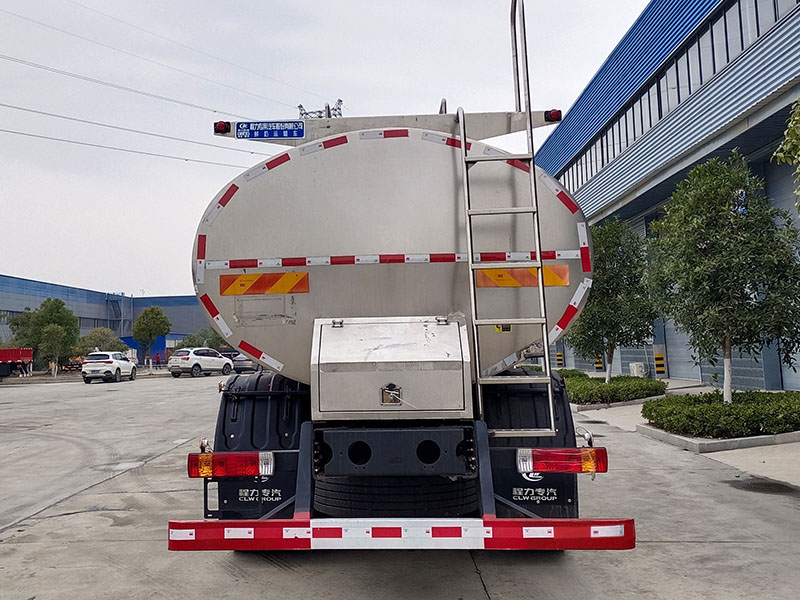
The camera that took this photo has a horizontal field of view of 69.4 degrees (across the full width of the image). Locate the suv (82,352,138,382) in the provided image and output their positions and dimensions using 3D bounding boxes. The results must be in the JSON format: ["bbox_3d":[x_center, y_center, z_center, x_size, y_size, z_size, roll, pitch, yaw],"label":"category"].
[{"bbox_3d":[-16.659,3.865,33.388,1.840,1.690,4.500,-1,-5,-9],"label":"suv"}]

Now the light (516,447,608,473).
[{"bbox_3d":[0.853,0.845,3.067,0.457,0.125,0.090,-2,-5,2],"label":"light"}]

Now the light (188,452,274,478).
[{"bbox_3d":[-0.901,0.893,3.144,0.457,0.125,0.090,-2,-5,2],"label":"light"}]

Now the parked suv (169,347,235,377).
[{"bbox_3d":[-12.684,4.035,37.200,1.840,1.750,4.600,-4,-5,24],"label":"parked suv"}]

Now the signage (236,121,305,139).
[{"bbox_3d":[-0.830,-1.088,3.710,0.445,0.117,0.020,-2,-5,2],"label":"signage"}]

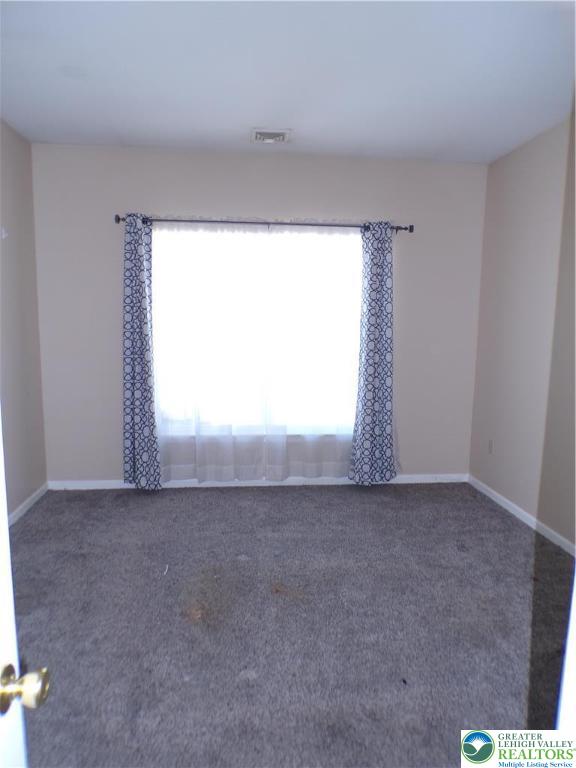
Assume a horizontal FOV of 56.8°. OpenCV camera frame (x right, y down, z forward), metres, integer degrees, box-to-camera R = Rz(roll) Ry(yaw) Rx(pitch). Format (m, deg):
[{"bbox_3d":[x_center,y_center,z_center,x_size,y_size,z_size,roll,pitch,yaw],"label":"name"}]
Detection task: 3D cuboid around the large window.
[{"bbox_3d":[-0.233,-0.396,4.326,1.700,1.660,0.100,0,7,-6],"label":"large window"}]

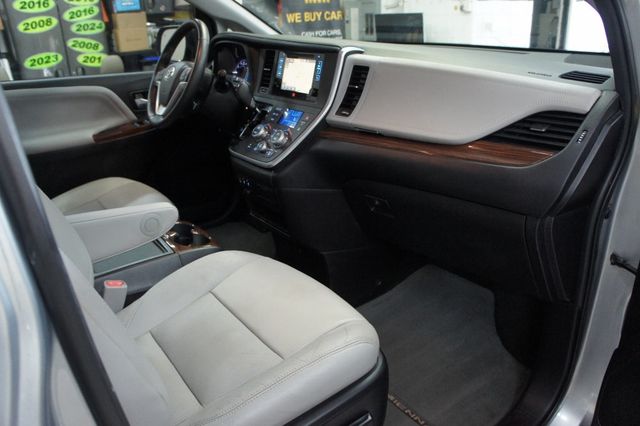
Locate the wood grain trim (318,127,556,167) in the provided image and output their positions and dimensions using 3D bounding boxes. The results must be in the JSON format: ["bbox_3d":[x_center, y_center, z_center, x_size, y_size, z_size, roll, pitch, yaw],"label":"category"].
[{"bbox_3d":[0.219,-0.167,1.103,0.110,0.050,0.570,-17,25,-35],"label":"wood grain trim"}]

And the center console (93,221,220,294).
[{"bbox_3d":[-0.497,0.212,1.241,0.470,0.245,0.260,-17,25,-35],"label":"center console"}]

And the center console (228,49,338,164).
[{"bbox_3d":[-0.122,-0.312,1.381,0.230,0.315,0.350,-17,25,-35],"label":"center console"}]

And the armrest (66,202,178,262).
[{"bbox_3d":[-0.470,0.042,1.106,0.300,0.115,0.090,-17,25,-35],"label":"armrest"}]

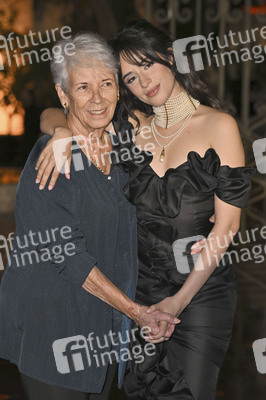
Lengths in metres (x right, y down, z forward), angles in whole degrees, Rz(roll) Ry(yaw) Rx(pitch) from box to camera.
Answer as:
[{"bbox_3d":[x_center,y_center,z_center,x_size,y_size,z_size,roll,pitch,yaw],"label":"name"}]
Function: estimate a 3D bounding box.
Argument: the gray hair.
[{"bbox_3d":[-0.123,-0.345,2.780,0.165,0.165,0.195,-5,6,-21],"label":"gray hair"}]

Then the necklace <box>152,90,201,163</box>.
[{"bbox_3d":[0.112,-0.191,2.850,0.125,0.180,0.135,-1,6,23],"label":"necklace"}]

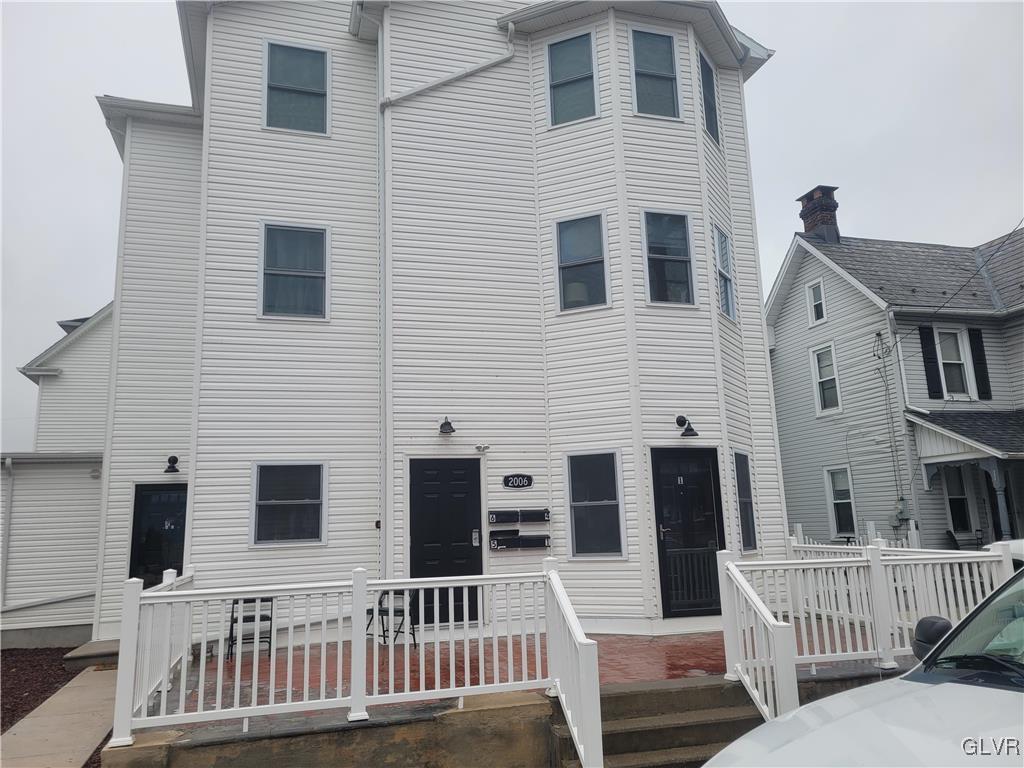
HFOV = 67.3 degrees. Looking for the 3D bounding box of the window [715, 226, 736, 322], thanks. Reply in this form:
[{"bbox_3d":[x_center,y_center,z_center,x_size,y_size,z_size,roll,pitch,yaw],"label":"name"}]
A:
[{"bbox_3d":[3.084,-1.617,11.175,0.080,1.280,0.660,-8,-12,31],"label":"window"}]

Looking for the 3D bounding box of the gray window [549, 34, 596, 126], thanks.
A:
[{"bbox_3d":[0.847,-4.327,10.929,0.660,1.280,0.080,-6,-11,23],"label":"gray window"}]

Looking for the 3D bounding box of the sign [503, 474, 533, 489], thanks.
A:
[{"bbox_3d":[0.079,1.266,10.021,0.405,0.205,0.025,1,-11,-17],"label":"sign"}]

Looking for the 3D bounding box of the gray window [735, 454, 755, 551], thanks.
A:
[{"bbox_3d":[3.175,1.593,10.420,0.100,1.290,0.660,-9,-14,30],"label":"gray window"}]

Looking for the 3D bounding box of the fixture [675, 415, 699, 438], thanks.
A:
[{"bbox_3d":[2.242,0.521,9.838,0.250,0.290,0.311,1,-11,-17],"label":"fixture"}]

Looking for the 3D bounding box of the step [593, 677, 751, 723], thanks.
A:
[{"bbox_3d":[1.089,2.496,6.107,1.600,0.180,0.420,1,-12,-16],"label":"step"}]

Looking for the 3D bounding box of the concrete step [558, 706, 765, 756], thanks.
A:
[{"bbox_3d":[1.230,2.859,6.321,1.780,0.169,0.321,1,-10,-15],"label":"concrete step"}]

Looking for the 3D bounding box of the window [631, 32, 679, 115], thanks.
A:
[{"bbox_3d":[2.057,-4.428,10.977,0.660,1.310,0.100,1,-12,-16],"label":"window"}]

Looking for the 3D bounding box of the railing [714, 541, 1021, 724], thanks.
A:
[{"bbox_3d":[3.325,2.062,6.340,3.080,1.420,0.860,1,-12,-16],"label":"railing"}]

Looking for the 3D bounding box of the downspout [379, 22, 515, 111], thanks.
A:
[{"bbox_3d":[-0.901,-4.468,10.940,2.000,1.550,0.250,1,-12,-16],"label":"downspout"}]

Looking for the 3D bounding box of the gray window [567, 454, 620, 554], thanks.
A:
[{"bbox_3d":[1.058,1.550,9.876,0.660,1.280,0.080,-6,-11,23],"label":"gray window"}]

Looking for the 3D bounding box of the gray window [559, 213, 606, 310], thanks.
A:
[{"bbox_3d":[0.951,-1.661,10.518,0.660,1.280,0.100,-8,-13,28],"label":"gray window"}]

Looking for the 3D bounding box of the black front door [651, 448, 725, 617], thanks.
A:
[{"bbox_3d":[2.251,1.842,9.661,0.940,2.080,0.080,1,-12,-16],"label":"black front door"}]

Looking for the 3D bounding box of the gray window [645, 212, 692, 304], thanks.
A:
[{"bbox_3d":[2.121,-1.697,10.396,0.660,1.280,0.080,1,-11,-17],"label":"gray window"}]

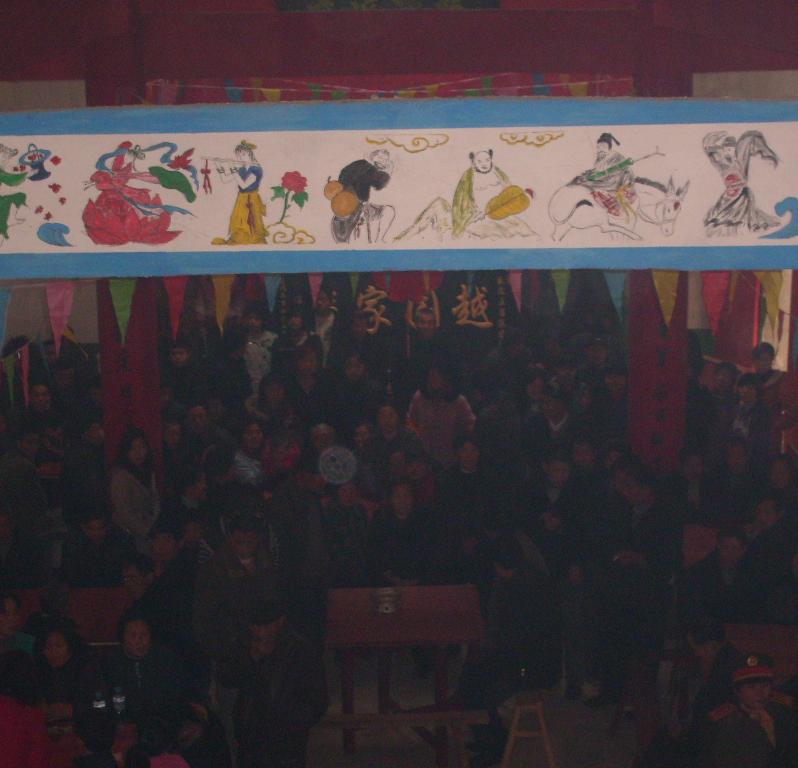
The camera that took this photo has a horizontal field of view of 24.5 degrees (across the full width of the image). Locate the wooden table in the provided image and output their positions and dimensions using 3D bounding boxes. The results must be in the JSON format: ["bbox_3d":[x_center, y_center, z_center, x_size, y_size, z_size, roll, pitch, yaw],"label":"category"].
[{"bbox_3d":[0.041,1.796,11.406,0.950,0.790,0.940,-1,14,-1],"label":"wooden table"}]

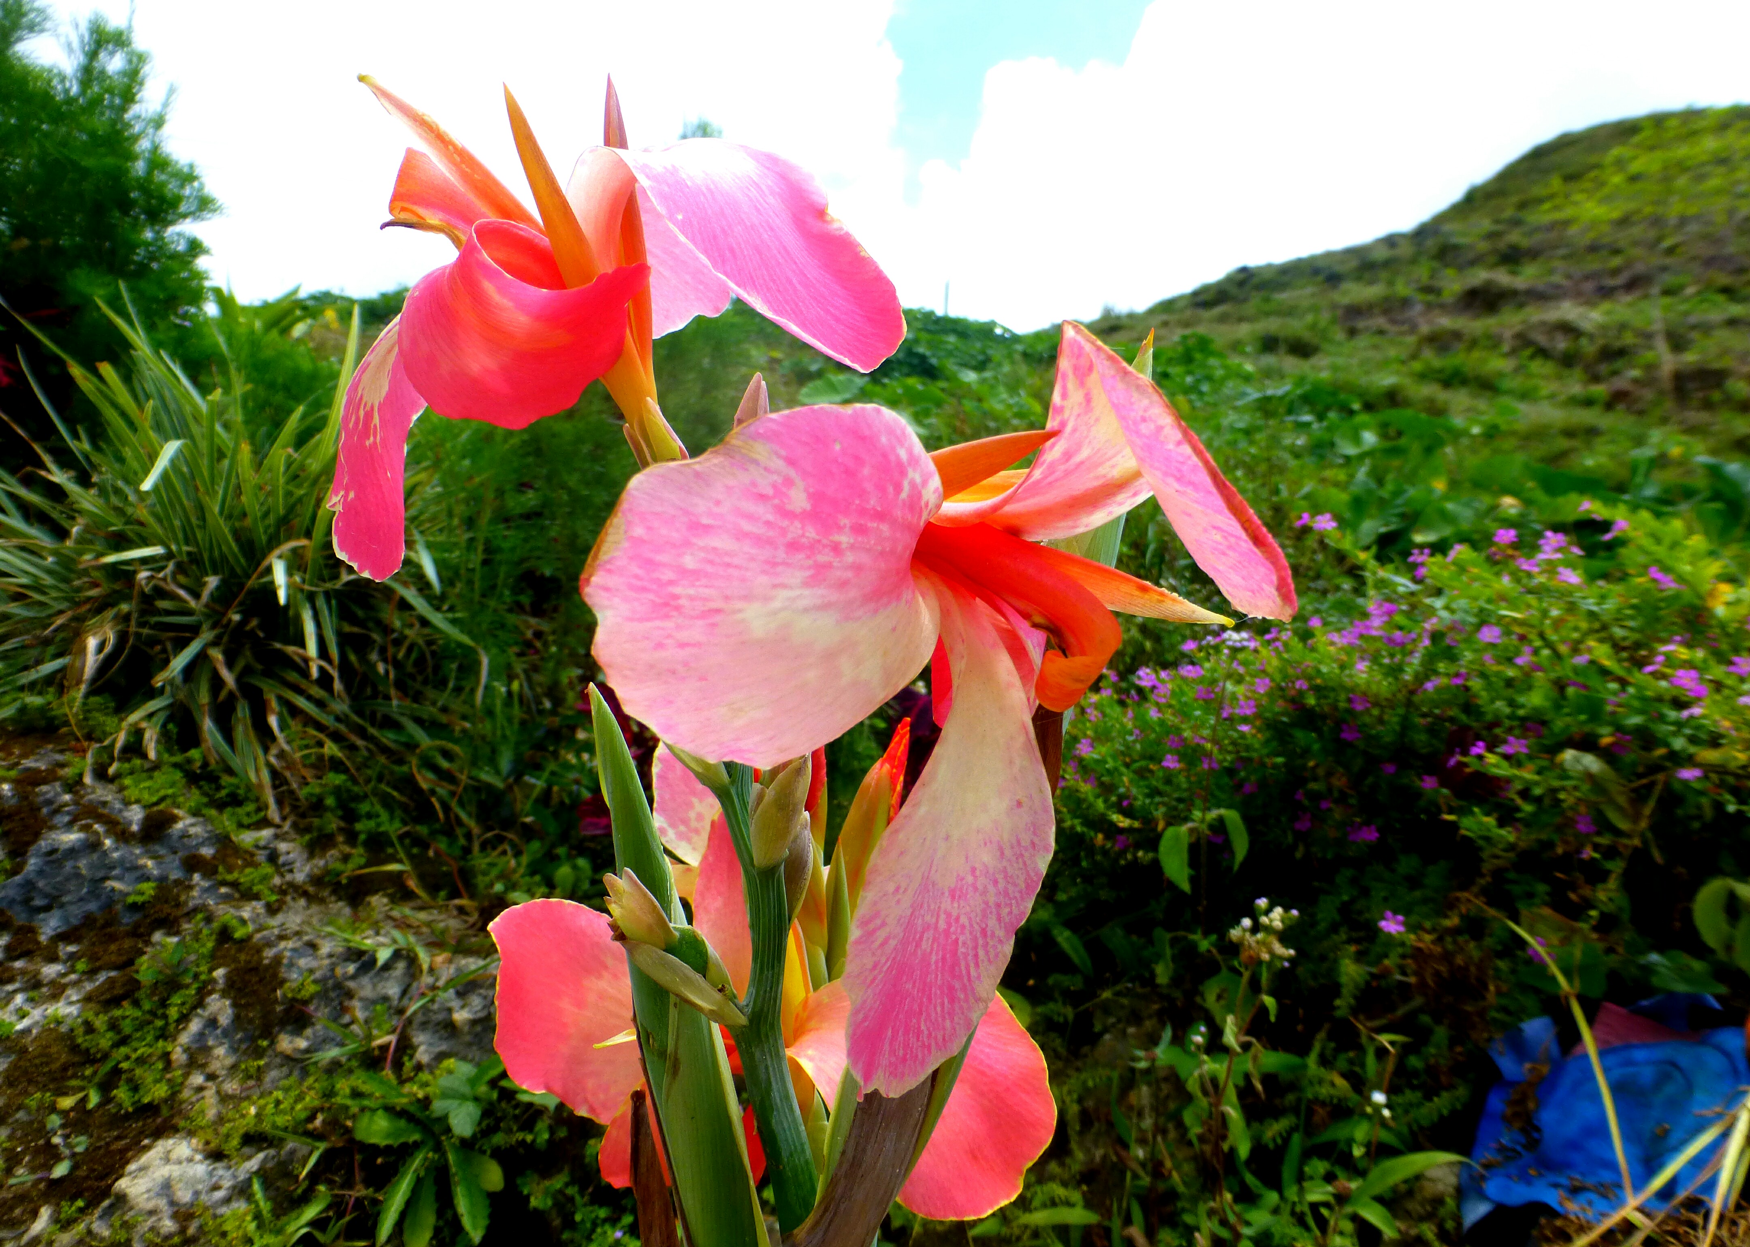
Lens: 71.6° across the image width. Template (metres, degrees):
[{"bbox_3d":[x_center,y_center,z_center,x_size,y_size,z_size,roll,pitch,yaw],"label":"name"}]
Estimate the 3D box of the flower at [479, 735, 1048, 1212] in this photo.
[{"bbox_3d":[-0.028,0.095,0.345,0.150,0.099,0.100,2,7,18],"label":"flower"}]

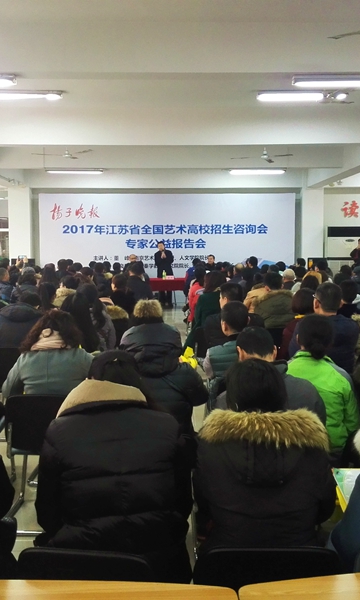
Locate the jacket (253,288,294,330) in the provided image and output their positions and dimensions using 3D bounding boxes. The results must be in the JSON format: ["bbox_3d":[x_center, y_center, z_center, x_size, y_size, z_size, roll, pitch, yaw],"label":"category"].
[{"bbox_3d":[1.047,0.177,7.200,0.500,0.620,0.400,0,5,-1],"label":"jacket"}]

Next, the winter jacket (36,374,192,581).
[{"bbox_3d":[-0.226,0.600,2.280,0.540,0.700,0.420,0,5,5],"label":"winter jacket"}]

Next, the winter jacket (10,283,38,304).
[{"bbox_3d":[-2.434,-0.015,10.492,0.460,0.560,0.380,0,5,-1],"label":"winter jacket"}]

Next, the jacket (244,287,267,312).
[{"bbox_3d":[1.020,0.083,8.600,0.460,0.600,0.400,0,5,-1],"label":"jacket"}]

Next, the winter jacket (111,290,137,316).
[{"bbox_3d":[-0.728,0.159,8.635,0.490,0.620,0.420,0,5,2],"label":"winter jacket"}]

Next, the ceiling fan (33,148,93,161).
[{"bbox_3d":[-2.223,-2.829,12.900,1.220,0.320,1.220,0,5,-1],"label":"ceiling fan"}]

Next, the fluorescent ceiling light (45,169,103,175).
[{"bbox_3d":[-2.287,-2.793,14.600,1.270,0.090,0.140,0,5,-1],"label":"fluorescent ceiling light"}]

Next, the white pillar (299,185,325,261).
[{"bbox_3d":[3.477,-1.392,17.588,0.550,3.150,0.550,0,5,-1],"label":"white pillar"}]

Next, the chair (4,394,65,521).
[{"bbox_3d":[-0.749,0.877,3.970,0.460,0.780,0.500,0,5,-1],"label":"chair"}]

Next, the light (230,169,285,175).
[{"bbox_3d":[1.682,-2.755,14.357,1.260,0.100,0.120,0,5,-1],"label":"light"}]

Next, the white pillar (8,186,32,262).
[{"bbox_3d":[-4.404,-1.528,18.675,0.600,3.220,0.550,0,5,-1],"label":"white pillar"}]

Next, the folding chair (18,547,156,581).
[{"bbox_3d":[-0.243,1.073,2.130,0.440,0.790,0.480,0,5,6],"label":"folding chair"}]

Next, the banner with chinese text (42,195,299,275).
[{"bbox_3d":[-0.349,-1.419,17.741,6.800,2.900,0.060,0,5,-1],"label":"banner with chinese text"}]

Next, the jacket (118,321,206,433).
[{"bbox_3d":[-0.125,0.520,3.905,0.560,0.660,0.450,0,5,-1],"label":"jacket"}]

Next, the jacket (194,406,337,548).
[{"bbox_3d":[0.284,0.643,2.250,0.490,0.660,0.420,0,5,-1],"label":"jacket"}]

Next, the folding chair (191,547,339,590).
[{"bbox_3d":[0.246,1.055,2.158,0.450,0.820,0.510,0,5,-1],"label":"folding chair"}]

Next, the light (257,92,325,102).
[{"bbox_3d":[1.692,-2.804,9.257,1.260,0.100,0.120,0,5,-1],"label":"light"}]

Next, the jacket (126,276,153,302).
[{"bbox_3d":[-0.672,-0.095,11.118,0.460,0.580,0.380,0,5,-1],"label":"jacket"}]

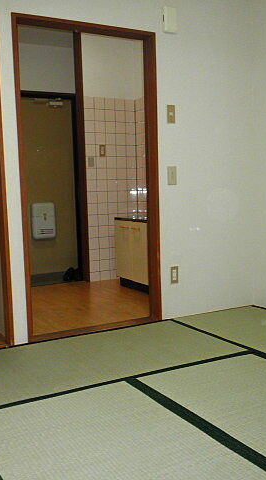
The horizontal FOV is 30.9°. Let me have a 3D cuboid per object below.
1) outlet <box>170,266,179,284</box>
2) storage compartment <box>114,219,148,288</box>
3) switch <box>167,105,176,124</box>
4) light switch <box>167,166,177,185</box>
[{"bbox_3d":[0.306,0.259,3.461,0.071,0.122,0.013,-4,5,-29],"label":"outlet"},{"bbox_3d":[0.198,0.125,4.660,0.495,0.704,0.653,-4,5,-29],"label":"storage compartment"},{"bbox_3d":[0.274,-0.878,3.365,0.071,0.122,0.013,-4,5,-29],"label":"switch"},{"bbox_3d":[0.283,-0.453,3.399,0.071,0.122,0.013,-4,5,-29],"label":"light switch"}]

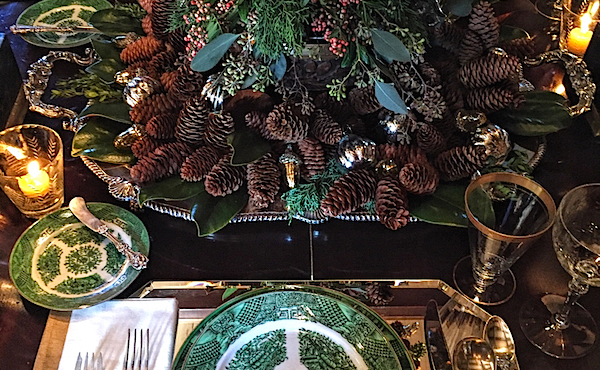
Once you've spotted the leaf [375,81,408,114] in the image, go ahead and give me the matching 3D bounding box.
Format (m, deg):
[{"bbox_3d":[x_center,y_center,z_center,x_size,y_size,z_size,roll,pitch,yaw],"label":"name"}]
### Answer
[{"bbox_3d":[0.112,-0.106,0.820,0.062,0.010,0.026,43,92,7],"label":"leaf"}]

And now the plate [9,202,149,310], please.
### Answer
[{"bbox_3d":[-0.246,0.081,0.759,0.153,0.021,0.153,2,46,-2],"label":"plate"}]

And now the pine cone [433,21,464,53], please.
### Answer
[{"bbox_3d":[0.213,-0.210,0.955,0.064,0.038,0.038,11,41,-30],"label":"pine cone"}]

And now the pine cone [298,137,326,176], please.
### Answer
[{"bbox_3d":[0.015,-0.034,0.862,0.036,0.036,0.066,-4,54,-4],"label":"pine cone"}]

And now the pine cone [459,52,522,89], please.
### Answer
[{"bbox_3d":[0.268,-0.162,0.942,0.090,0.049,0.049,-9,47,-9],"label":"pine cone"}]

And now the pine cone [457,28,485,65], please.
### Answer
[{"bbox_3d":[0.242,-0.198,0.951,0.038,0.038,0.066,12,69,10],"label":"pine cone"}]

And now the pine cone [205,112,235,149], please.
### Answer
[{"bbox_3d":[-0.104,-0.069,0.851,0.040,0.040,0.056,9,91,-1],"label":"pine cone"}]

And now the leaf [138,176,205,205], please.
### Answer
[{"bbox_3d":[-0.156,0.006,0.846,0.092,0.022,0.052,-15,56,1],"label":"leaf"}]

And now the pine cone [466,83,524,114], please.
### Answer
[{"bbox_3d":[0.273,-0.122,0.940,0.076,0.039,0.039,9,47,8],"label":"pine cone"}]

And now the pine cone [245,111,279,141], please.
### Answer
[{"bbox_3d":[-0.044,-0.073,0.865,0.057,0.031,0.031,31,36,17],"label":"pine cone"}]

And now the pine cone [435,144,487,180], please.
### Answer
[{"bbox_3d":[0.202,-0.028,0.832,0.078,0.041,0.041,-20,50,-18],"label":"pine cone"}]

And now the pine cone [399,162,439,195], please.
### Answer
[{"bbox_3d":[0.147,-0.008,0.818,0.044,0.044,0.060,28,43,24],"label":"pine cone"}]

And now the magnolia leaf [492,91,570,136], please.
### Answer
[{"bbox_3d":[0.322,-0.100,0.932,0.122,0.024,0.072,1,63,1],"label":"magnolia leaf"}]

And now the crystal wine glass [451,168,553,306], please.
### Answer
[{"bbox_3d":[0.209,0.063,0.710,0.087,0.127,0.087,0,46,0],"label":"crystal wine glass"}]

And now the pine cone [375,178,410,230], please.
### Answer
[{"bbox_3d":[0.107,0.021,0.773,0.040,0.040,0.070,-9,60,-8],"label":"pine cone"}]

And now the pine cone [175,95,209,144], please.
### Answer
[{"bbox_3d":[-0.142,-0.089,0.892,0.042,0.042,0.072,3,63,3],"label":"pine cone"}]

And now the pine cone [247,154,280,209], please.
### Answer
[{"bbox_3d":[-0.043,-0.004,0.792,0.040,0.040,0.074,2,54,2],"label":"pine cone"}]

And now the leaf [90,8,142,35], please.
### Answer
[{"bbox_3d":[-0.285,-0.255,1.056,0.098,0.022,0.052,1,63,7],"label":"leaf"}]

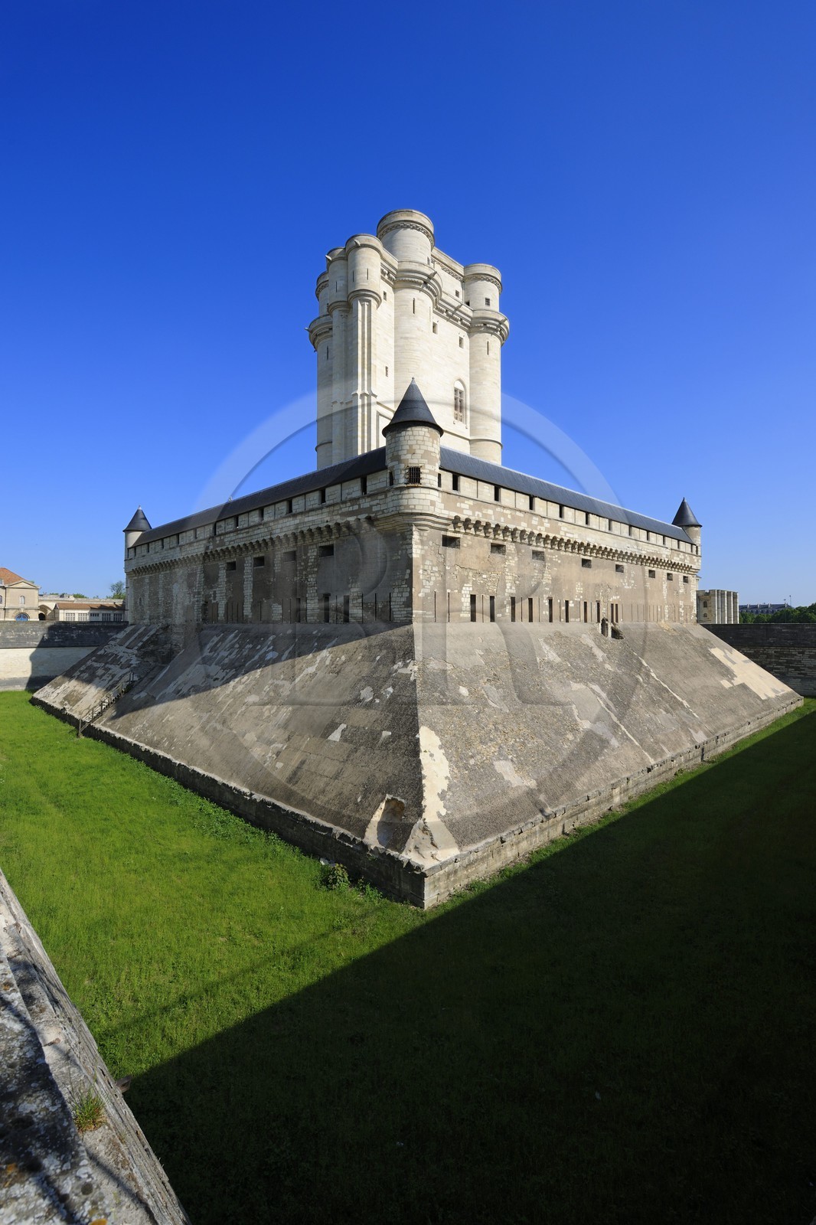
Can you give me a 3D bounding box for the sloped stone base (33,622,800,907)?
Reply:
[{"bbox_3d":[0.020,7.150,69.140,71.500,11.130,73.920,1,-2,-44],"label":"sloped stone base"}]

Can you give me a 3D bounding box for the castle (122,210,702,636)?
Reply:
[{"bbox_3d":[-0.080,-22.320,69.880,53.800,49.100,55.670,1,-2,-44],"label":"castle"}]

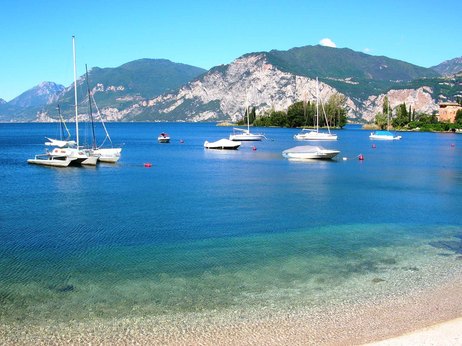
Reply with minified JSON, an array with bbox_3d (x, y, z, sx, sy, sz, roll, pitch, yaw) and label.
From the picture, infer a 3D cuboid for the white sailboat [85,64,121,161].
[{"bbox_3d":[-13.079,-5.567,44.225,7.200,8.950,2.400,5,8,38],"label":"white sailboat"}]

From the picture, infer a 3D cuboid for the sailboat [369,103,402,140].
[{"bbox_3d":[31.521,-10.532,94.842,6.400,7.700,2.300,-1,6,-5],"label":"sailboat"}]

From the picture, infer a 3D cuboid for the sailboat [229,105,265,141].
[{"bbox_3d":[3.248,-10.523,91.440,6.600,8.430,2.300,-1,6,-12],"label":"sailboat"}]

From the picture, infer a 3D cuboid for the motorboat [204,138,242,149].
[{"bbox_3d":[-1.162,-4.032,63.790,4.900,1.600,1.900,0,6,-3],"label":"motorboat"}]

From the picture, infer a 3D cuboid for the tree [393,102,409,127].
[{"bbox_3d":[66.703,-22.797,183.607,6.200,9.760,6.200,3,7,25],"label":"tree"}]

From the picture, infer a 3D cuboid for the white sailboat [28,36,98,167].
[{"bbox_3d":[-13.969,-6.252,40.954,7.000,11.030,4.500,5,8,38],"label":"white sailboat"}]

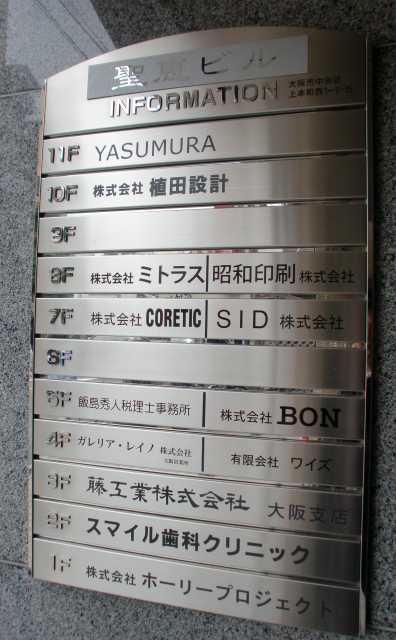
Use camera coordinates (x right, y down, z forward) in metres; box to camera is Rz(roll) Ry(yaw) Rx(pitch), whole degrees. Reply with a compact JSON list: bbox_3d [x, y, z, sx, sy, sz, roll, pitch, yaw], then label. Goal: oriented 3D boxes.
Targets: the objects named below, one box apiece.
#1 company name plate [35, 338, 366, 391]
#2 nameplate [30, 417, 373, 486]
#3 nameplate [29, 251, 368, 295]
[{"bbox_3d":[-0.013,0.050,0.614,0.400,0.045,0.015,1,0,16],"label":"company name plate"},{"bbox_3d":[-0.015,0.153,0.613,0.400,0.045,0.015,1,0,16],"label":"nameplate"},{"bbox_3d":[-0.011,-0.053,0.615,0.400,0.045,0.015,1,0,16],"label":"nameplate"}]

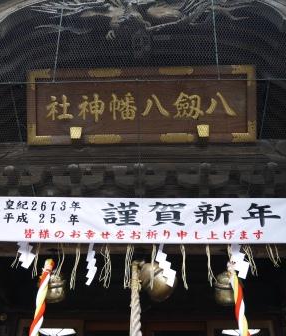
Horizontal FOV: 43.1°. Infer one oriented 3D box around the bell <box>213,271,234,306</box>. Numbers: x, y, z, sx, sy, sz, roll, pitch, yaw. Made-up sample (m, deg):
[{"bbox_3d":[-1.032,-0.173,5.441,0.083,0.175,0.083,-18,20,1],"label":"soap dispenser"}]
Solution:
[{"bbox_3d":[0.871,1.280,3.850,0.250,0.340,0.250,0,-34,0],"label":"bell"}]

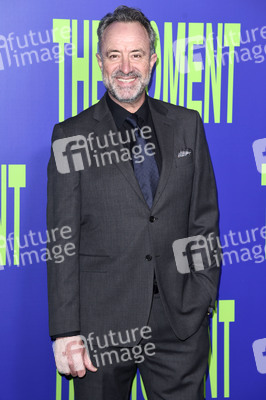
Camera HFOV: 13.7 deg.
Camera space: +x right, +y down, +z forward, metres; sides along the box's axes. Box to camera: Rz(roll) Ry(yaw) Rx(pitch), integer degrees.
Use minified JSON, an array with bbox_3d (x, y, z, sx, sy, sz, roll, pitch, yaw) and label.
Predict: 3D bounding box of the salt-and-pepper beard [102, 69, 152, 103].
[{"bbox_3d":[-0.015,-0.322,3.120,0.140,0.095,0.100,-1,6,-1],"label":"salt-and-pepper beard"}]

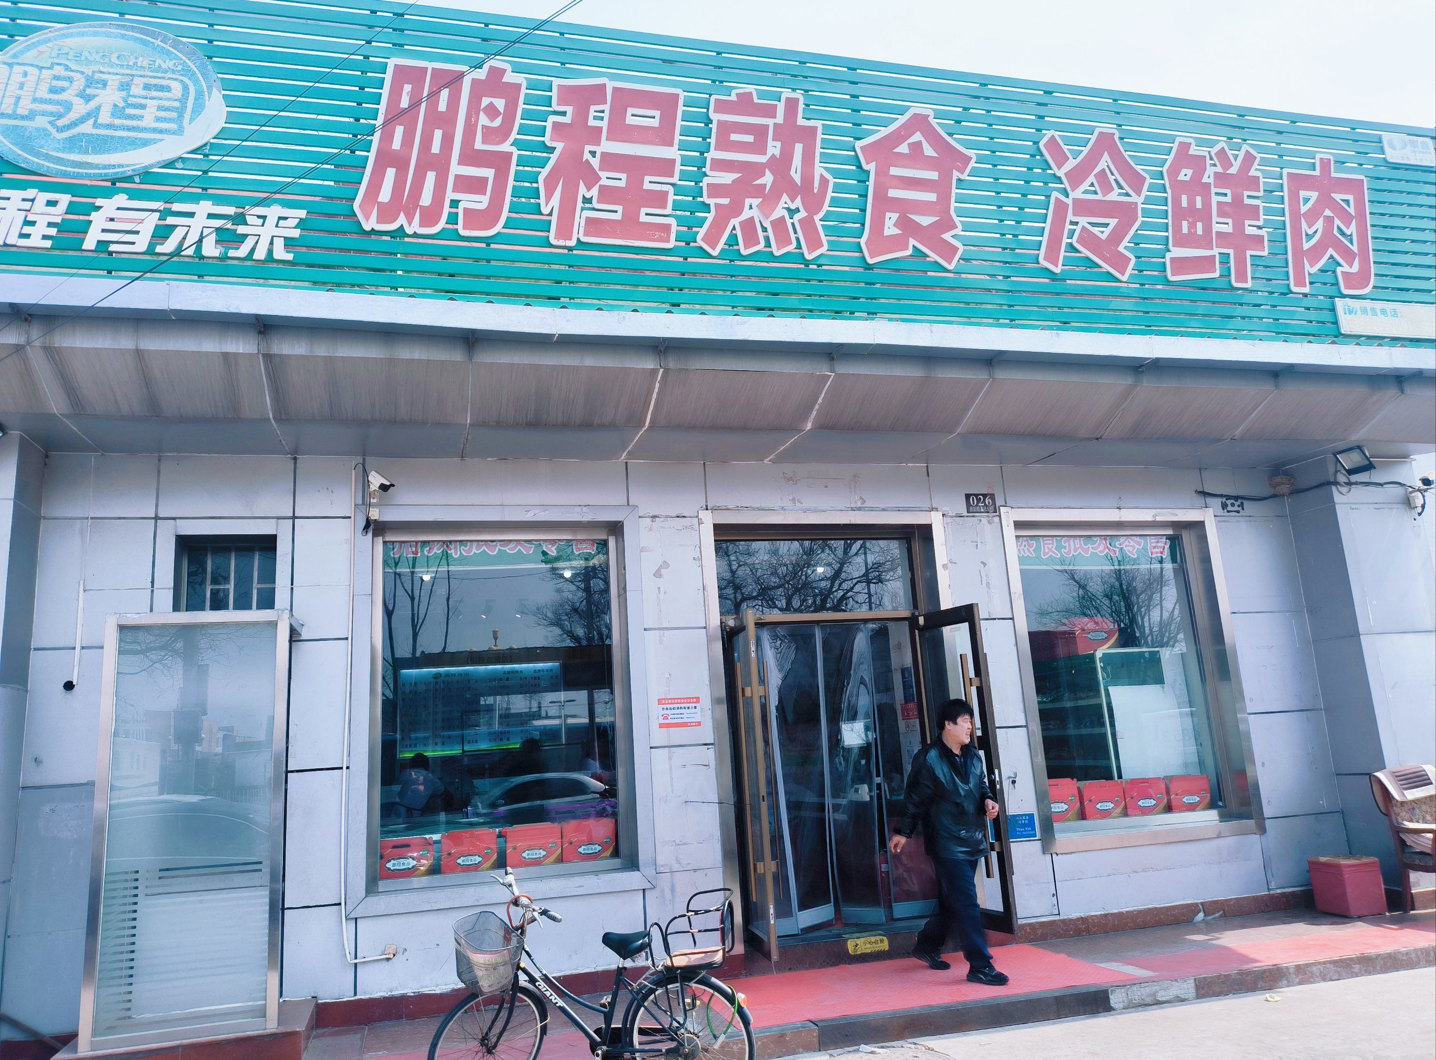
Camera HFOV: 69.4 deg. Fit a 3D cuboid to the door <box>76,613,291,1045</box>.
[{"bbox_3d":[-2.902,1.589,5.726,0.959,2.264,0.080,0,-13,-15],"label":"door"}]

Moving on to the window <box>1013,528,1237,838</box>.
[{"bbox_3d":[3.215,1.143,8.314,1.730,2.330,0.100,0,-13,-15],"label":"window"}]

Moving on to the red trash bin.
[{"bbox_3d":[4.693,2.649,7.731,0.301,0.369,0.354,-2,-12,-9],"label":"red trash bin"}]

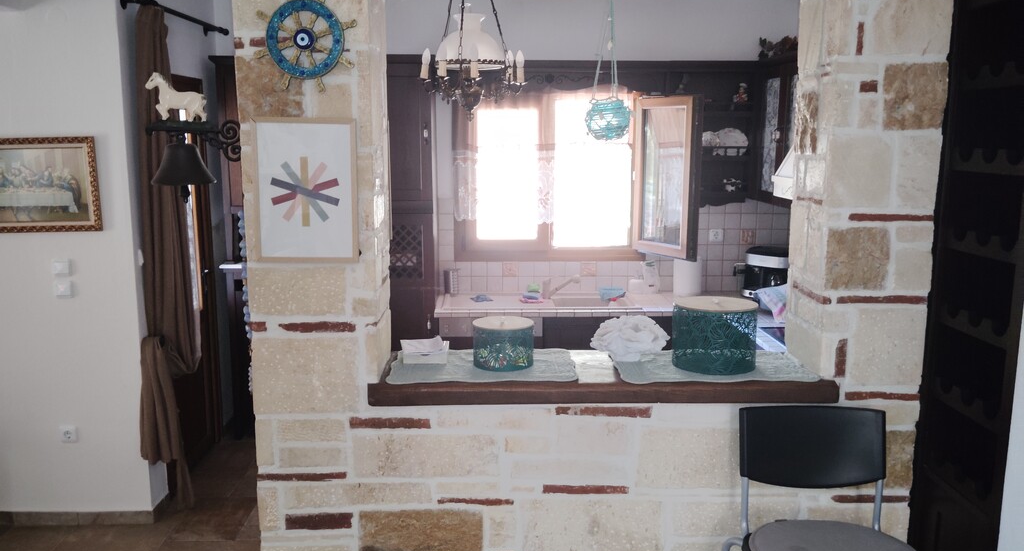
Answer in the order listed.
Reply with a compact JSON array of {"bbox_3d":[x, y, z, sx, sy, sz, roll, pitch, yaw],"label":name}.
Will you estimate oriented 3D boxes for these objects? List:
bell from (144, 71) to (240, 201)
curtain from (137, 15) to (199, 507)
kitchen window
[{"bbox_3d":[-0.953,-0.422,2.515,0.321,0.389,0.180,0,10,0],"label":"bell"},{"bbox_3d":[-1.630,-0.041,4.003,0.200,2.380,0.500,0,10,0],"label":"curtain"},{"bbox_3d":[0.222,-0.625,5.190,1.163,1.088,0.120,0,10,0],"label":"kitchen window"}]

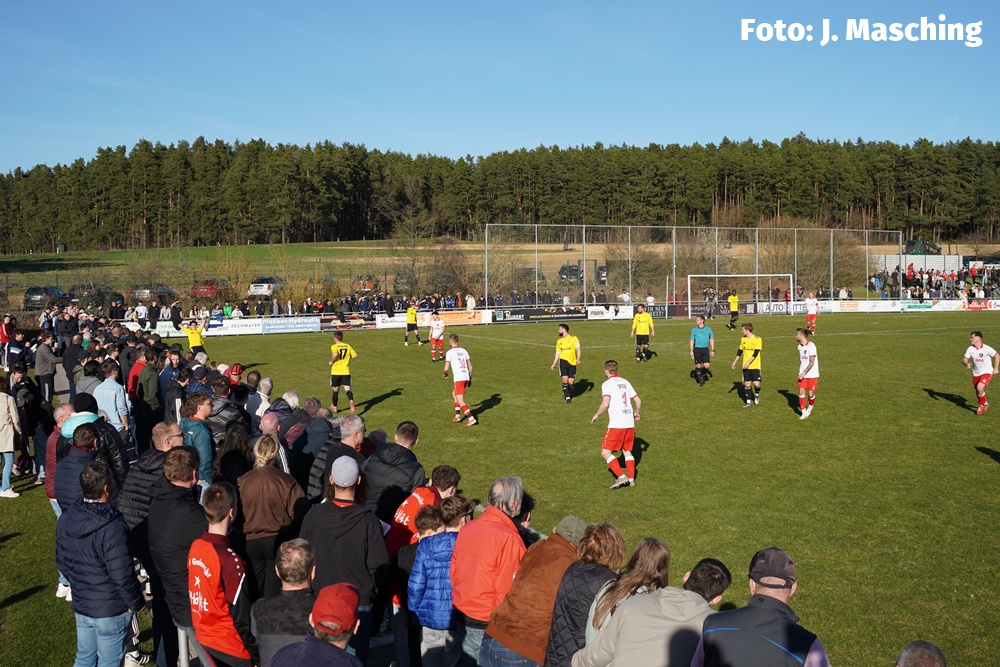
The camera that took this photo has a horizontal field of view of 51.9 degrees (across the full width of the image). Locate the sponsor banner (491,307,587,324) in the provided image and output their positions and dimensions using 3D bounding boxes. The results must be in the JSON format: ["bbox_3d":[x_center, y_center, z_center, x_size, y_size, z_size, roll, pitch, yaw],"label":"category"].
[{"bbox_3d":[2.235,-1.038,57.357,6.014,0.740,0.050,-2,4,-25],"label":"sponsor banner"}]

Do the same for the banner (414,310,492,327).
[{"bbox_3d":[-2.544,-0.831,57.615,4.525,0.780,0.060,-3,4,-24],"label":"banner"}]

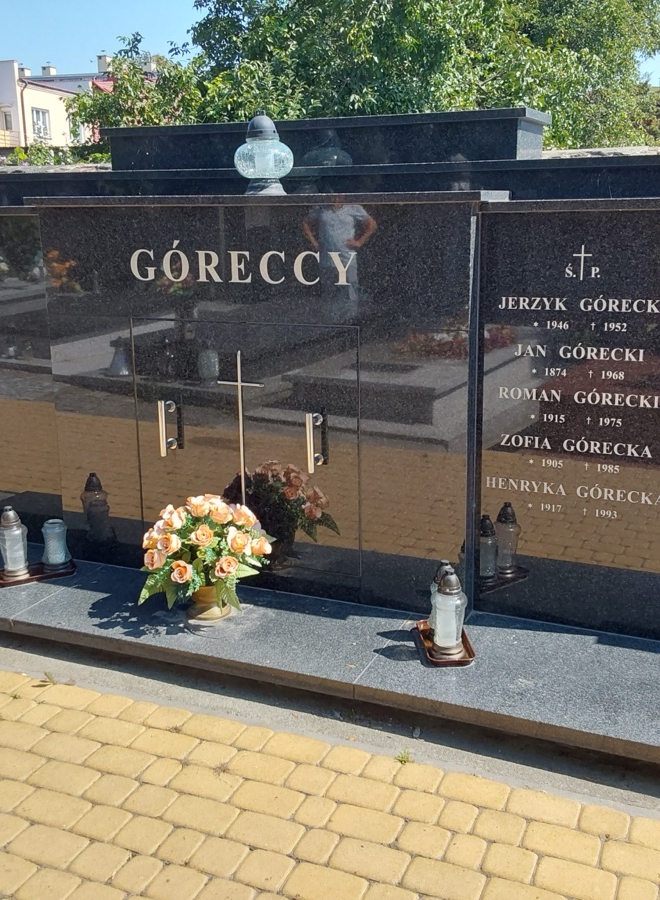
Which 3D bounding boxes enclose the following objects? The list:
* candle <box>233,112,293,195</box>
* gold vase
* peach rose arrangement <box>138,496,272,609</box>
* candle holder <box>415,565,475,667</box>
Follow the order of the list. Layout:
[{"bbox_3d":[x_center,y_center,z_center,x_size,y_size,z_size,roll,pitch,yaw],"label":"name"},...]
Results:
[{"bbox_3d":[-0.222,-0.996,3.257,0.198,0.272,0.198,-1,14,0],"label":"candle"},{"bbox_3d":[-0.409,0.489,3.277,0.146,0.110,0.146,5,15,23],"label":"gold vase"},{"bbox_3d":[-0.412,0.322,3.218,0.440,0.380,0.410,-1,14,0],"label":"peach rose arrangement"},{"bbox_3d":[0.356,0.469,2.968,0.150,0.280,0.290,-1,14,-3],"label":"candle holder"}]

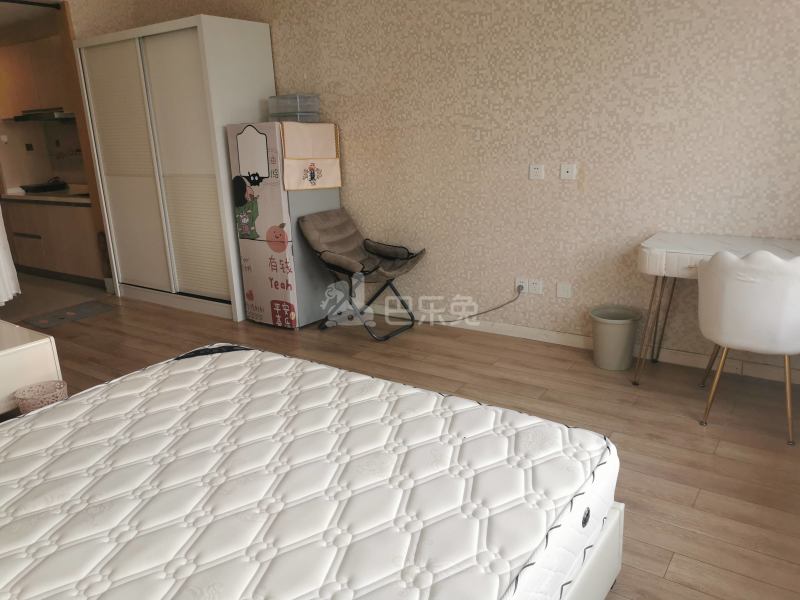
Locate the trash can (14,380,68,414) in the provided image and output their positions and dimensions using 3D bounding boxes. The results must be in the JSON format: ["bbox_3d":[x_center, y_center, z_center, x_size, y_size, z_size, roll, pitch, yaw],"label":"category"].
[{"bbox_3d":[-1.618,0.524,2.860,0.210,0.243,0.210,-2,16,1],"label":"trash can"}]

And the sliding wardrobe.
[{"bbox_3d":[-1.659,-0.989,4.870,1.487,2.037,0.603,8,19,34],"label":"sliding wardrobe"}]

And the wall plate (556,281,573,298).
[{"bbox_3d":[0.966,-0.062,3.661,0.086,0.086,0.010,8,19,34],"label":"wall plate"}]

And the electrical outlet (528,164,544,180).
[{"bbox_3d":[0.784,-0.731,3.578,0.086,0.086,0.010,8,19,34],"label":"electrical outlet"}]

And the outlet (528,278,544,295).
[{"bbox_3d":[0.824,-0.076,3.759,0.086,0.086,0.010,8,19,34],"label":"outlet"}]

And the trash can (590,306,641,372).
[{"bbox_3d":[1.177,0.212,3.420,0.259,0.292,0.259,-2,16,1],"label":"trash can"}]

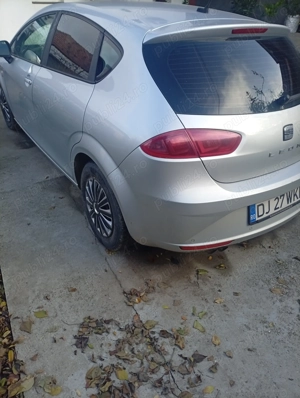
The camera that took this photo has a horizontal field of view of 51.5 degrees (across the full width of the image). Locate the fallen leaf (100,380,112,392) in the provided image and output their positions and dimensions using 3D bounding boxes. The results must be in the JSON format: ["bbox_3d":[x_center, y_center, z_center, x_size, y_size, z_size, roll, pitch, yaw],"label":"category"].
[{"bbox_3d":[-0.197,0.851,1.410,0.023,0.020,0.064,28,40,33],"label":"fallen leaf"}]

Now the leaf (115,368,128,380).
[{"bbox_3d":[-0.130,0.811,1.442,0.050,0.012,0.067,-7,32,-15],"label":"leaf"}]

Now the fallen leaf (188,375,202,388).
[{"bbox_3d":[0.205,0.831,1.422,0.072,0.020,0.051,-7,32,-14],"label":"fallen leaf"}]

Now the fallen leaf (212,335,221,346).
[{"bbox_3d":[0.343,0.734,1.612,0.041,0.012,0.063,-3,31,-7],"label":"fallen leaf"}]

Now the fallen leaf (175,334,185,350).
[{"bbox_3d":[0.154,0.735,1.595,0.048,0.020,0.086,6,31,8],"label":"fallen leaf"}]

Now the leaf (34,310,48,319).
[{"bbox_3d":[-0.600,0.633,1.710,0.075,0.010,0.049,-6,32,-13],"label":"leaf"}]

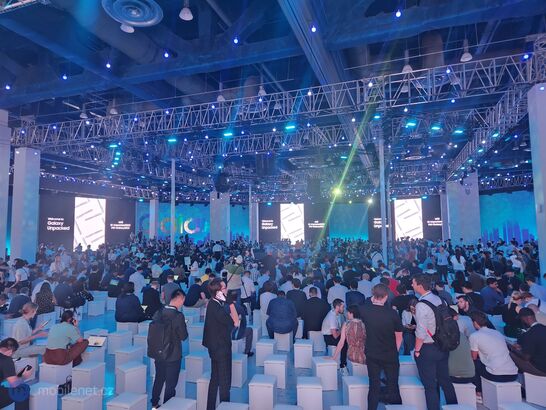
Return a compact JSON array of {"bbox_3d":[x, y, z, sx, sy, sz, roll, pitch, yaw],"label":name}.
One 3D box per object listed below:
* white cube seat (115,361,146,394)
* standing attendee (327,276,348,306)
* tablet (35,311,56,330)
[{"bbox_3d":[-2.289,2.833,5.862,0.340,0.425,0.341,-5,-6,43],"label":"white cube seat"},{"bbox_3d":[1.680,2.542,9.487,0.550,1.320,0.720,-1,-4,5],"label":"standing attendee"},{"bbox_3d":[-4.057,2.069,6.500,0.300,0.280,0.030,5,-25,-8],"label":"tablet"}]

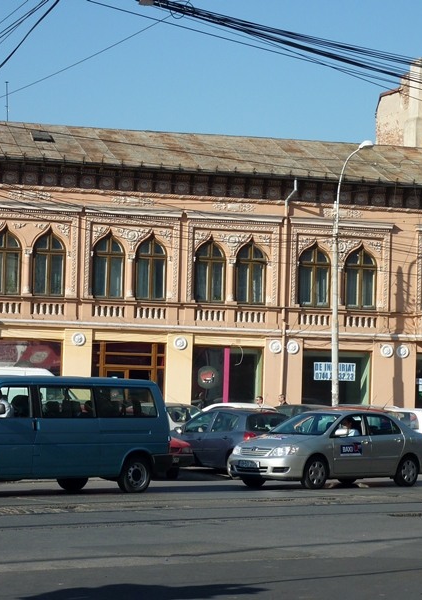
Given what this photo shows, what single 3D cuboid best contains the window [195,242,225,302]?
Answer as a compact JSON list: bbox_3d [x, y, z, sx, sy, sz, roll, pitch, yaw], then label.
[{"bbox_3d":[-0.045,-0.857,50.030,0.951,1.837,0.250,2,-3,-14],"label":"window"}]

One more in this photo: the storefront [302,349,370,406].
[{"bbox_3d":[3.726,3.004,50.200,2.286,2.960,0.400,3,-3,-16],"label":"storefront"}]

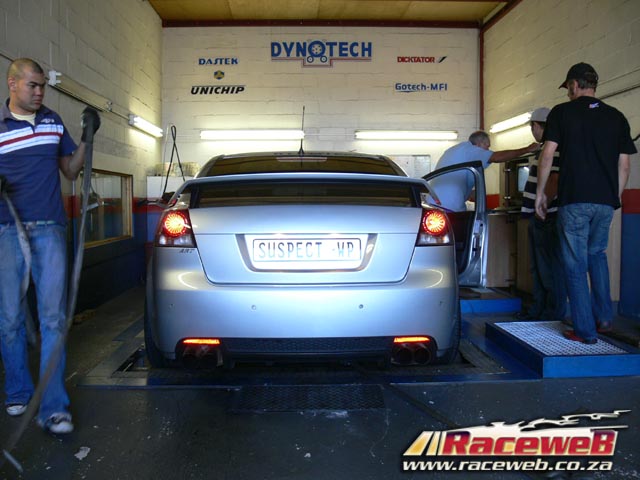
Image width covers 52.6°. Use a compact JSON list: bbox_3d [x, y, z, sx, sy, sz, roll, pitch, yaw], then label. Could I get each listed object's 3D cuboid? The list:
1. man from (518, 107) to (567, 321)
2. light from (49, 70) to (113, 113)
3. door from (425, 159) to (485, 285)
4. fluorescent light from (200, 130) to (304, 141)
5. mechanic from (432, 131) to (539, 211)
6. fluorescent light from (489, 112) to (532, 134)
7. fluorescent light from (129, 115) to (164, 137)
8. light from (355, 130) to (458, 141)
[{"bbox_3d":[1.908,-0.221,5.500,0.480,1.850,0.520,2,4,32],"label":"man"},{"bbox_3d":[-2.077,-1.283,5.720,0.100,0.130,1.530,0,3,-3],"label":"light"},{"bbox_3d":[1.053,-0.152,5.950,0.180,1.100,1.150,-3,4,-39],"label":"door"},{"bbox_3d":[-0.981,-1.518,9.400,1.530,0.130,0.100,0,3,-3],"label":"fluorescent light"},{"bbox_3d":[1.668,-0.291,6.600,1.000,1.630,0.580,-2,4,-25],"label":"mechanic"},{"bbox_3d":[2.454,-1.485,8.250,0.100,0.130,1.530,0,3,-3],"label":"fluorescent light"},{"bbox_3d":[-2.191,-1.435,8.220,0.100,0.130,1.530,0,3,-3],"label":"fluorescent light"},{"bbox_3d":[1.267,-1.531,9.480,1.530,0.130,0.100,0,3,-3],"label":"light"}]

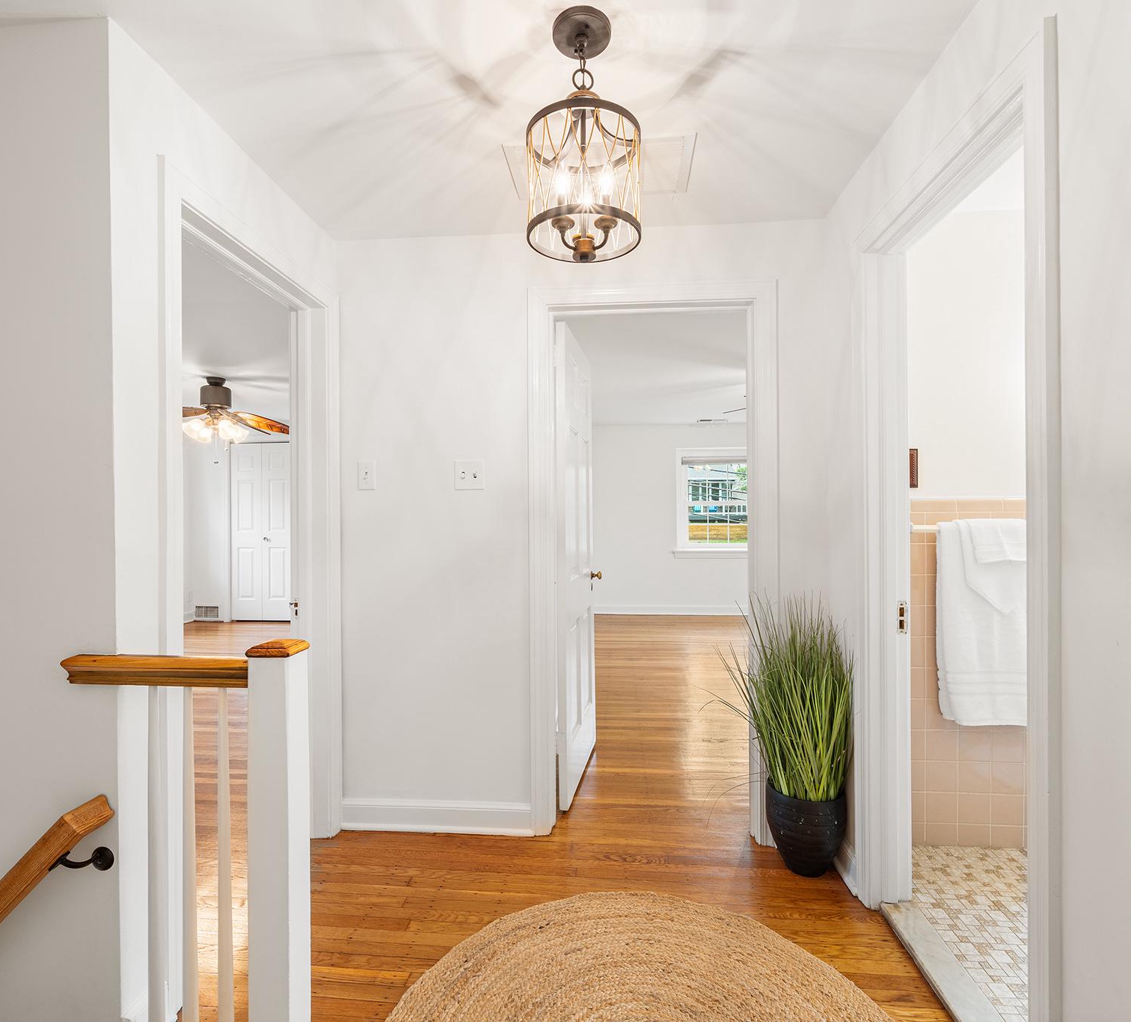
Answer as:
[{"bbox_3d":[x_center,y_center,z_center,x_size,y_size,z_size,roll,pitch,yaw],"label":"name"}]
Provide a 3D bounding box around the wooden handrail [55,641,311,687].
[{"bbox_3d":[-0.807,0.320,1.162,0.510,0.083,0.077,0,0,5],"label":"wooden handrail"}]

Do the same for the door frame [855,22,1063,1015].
[{"bbox_3d":[0.963,0.202,1.373,0.150,2.122,0.815,0,0,5],"label":"door frame"}]

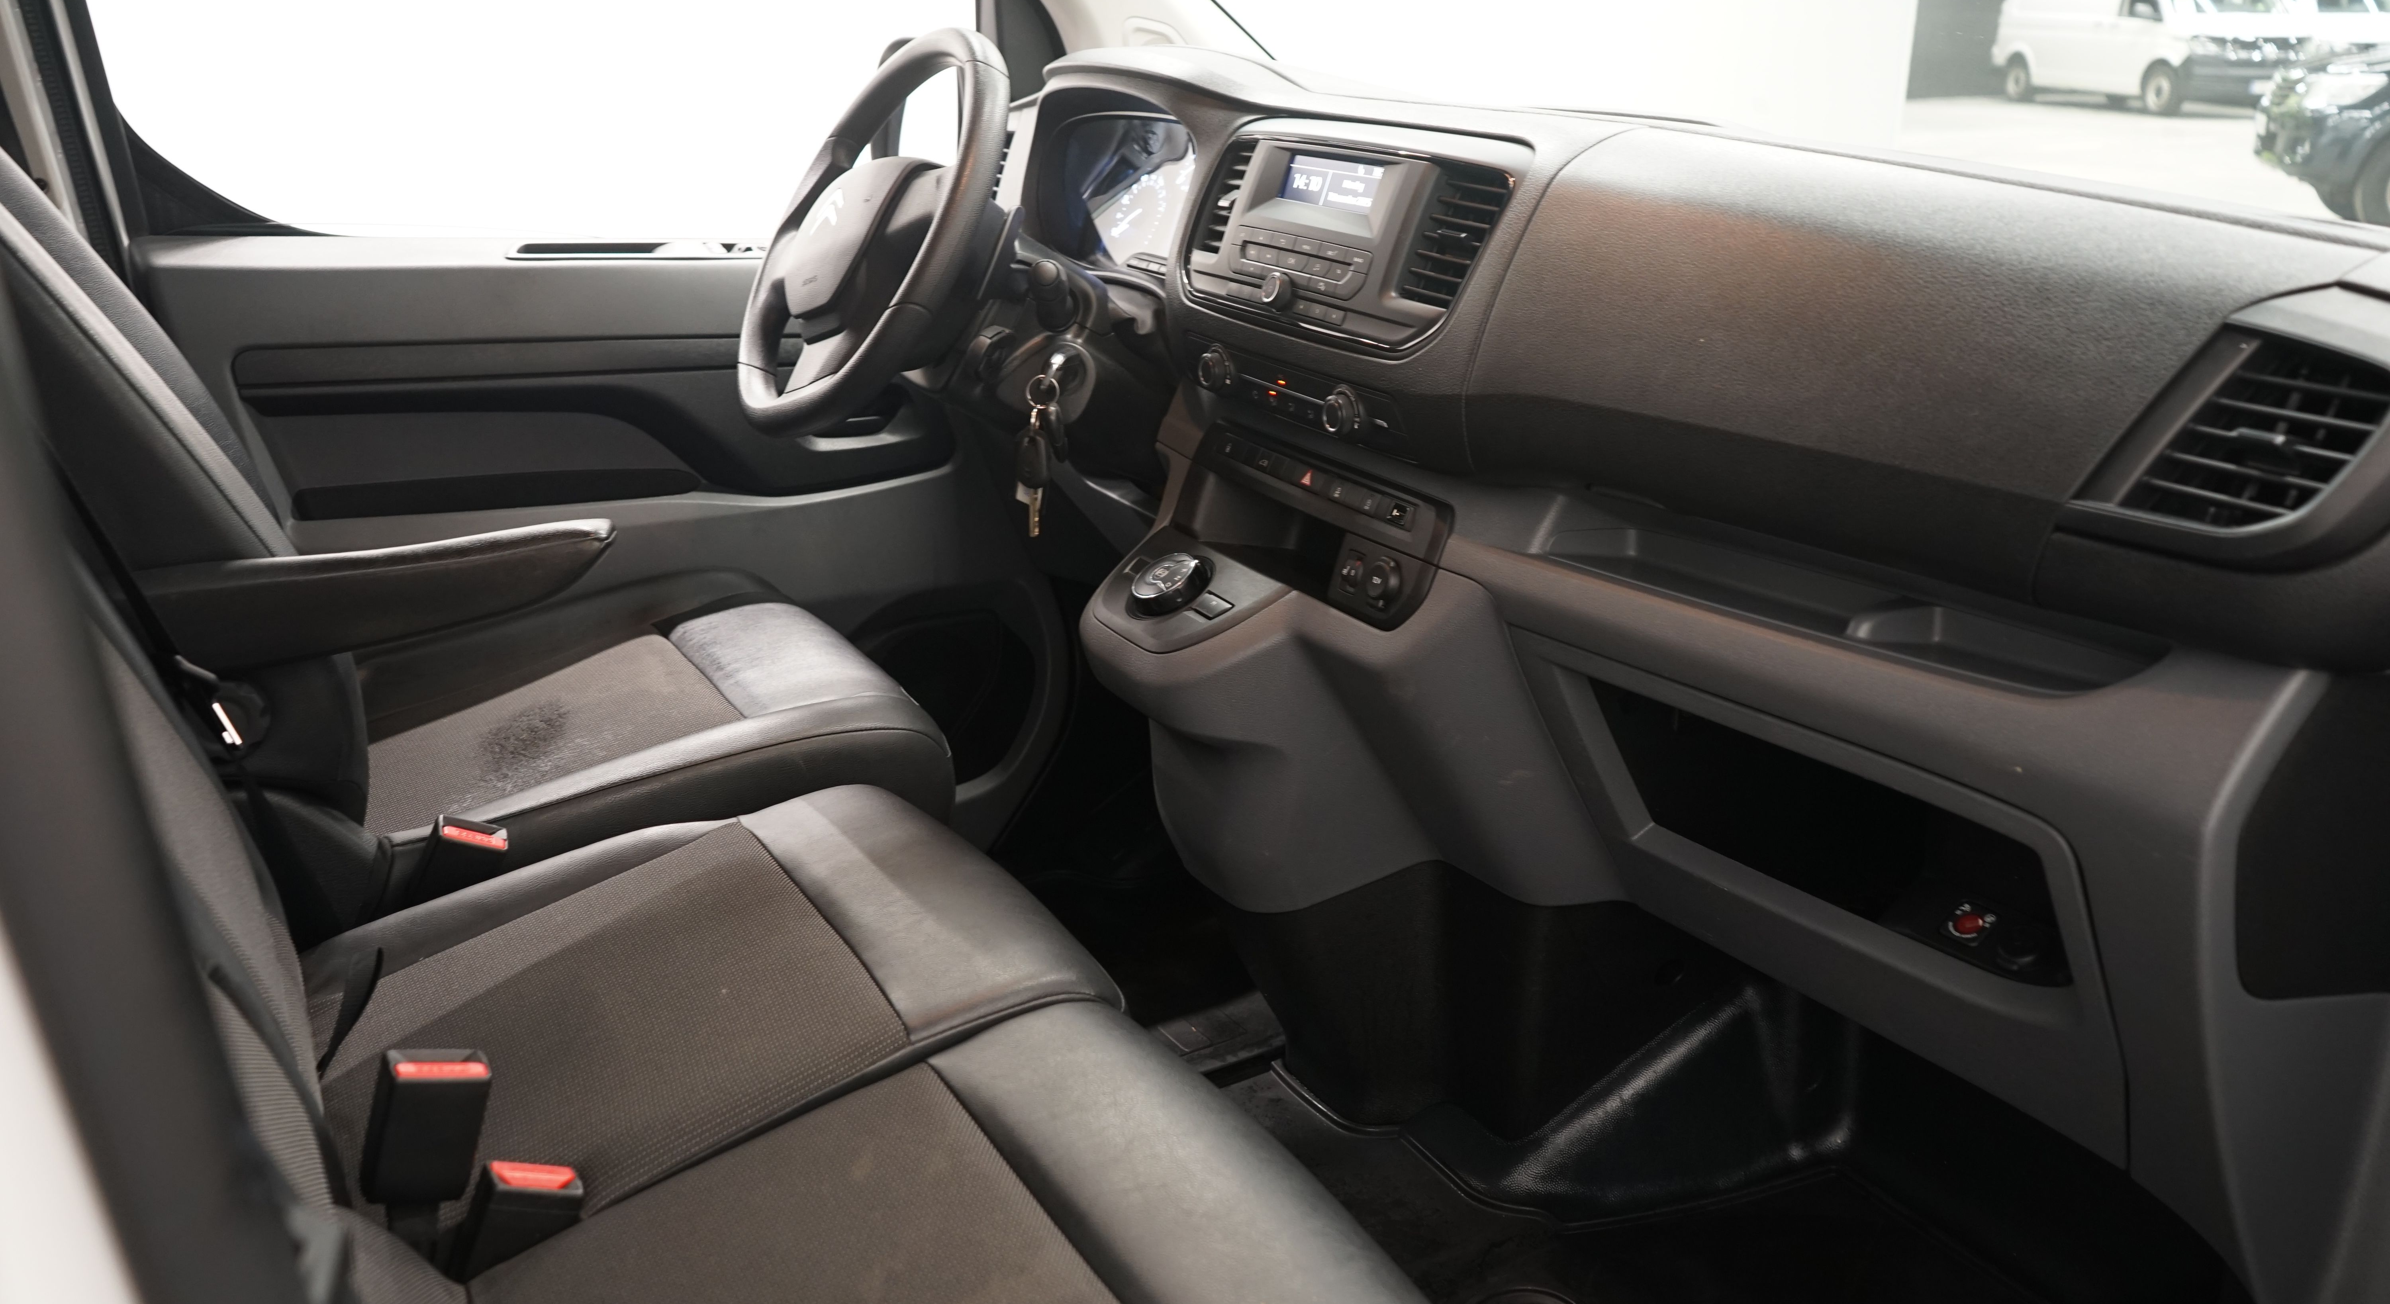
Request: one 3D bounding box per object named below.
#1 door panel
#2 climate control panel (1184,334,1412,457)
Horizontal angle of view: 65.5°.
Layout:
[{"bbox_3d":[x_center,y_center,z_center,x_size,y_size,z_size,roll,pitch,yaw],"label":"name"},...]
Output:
[{"bbox_3d":[-0.541,-0.078,1.945,0.890,0.730,0.140,-10,22,-28],"label":"door panel"},{"bbox_3d":[0.069,-0.185,1.313,0.040,0.052,0.268,-22,27,-23],"label":"climate control panel"}]

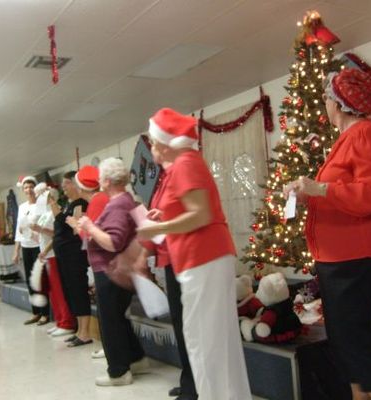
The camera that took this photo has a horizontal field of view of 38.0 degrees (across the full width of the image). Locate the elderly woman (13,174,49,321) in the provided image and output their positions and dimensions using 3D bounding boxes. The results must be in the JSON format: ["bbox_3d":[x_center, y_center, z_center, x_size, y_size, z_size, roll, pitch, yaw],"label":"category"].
[{"bbox_3d":[-1.886,0.610,6.580,0.450,1.720,0.320,-6,-3,25],"label":"elderly woman"}]

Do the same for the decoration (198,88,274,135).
[{"bbox_3d":[0.627,-1.110,7.633,0.120,0.600,1.620,-3,-3,-31],"label":"decoration"}]

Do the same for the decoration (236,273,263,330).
[{"bbox_3d":[0.357,0.655,3.380,0.260,0.370,0.260,-4,-3,-22],"label":"decoration"}]

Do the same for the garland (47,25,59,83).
[{"bbox_3d":[-1.059,-1.177,4.365,0.075,0.480,0.075,-3,-3,-31],"label":"garland"}]

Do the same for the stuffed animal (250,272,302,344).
[{"bbox_3d":[0.549,0.652,3.270,0.280,0.400,0.260,-4,-3,-22],"label":"stuffed animal"}]

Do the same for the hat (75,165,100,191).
[{"bbox_3d":[-0.805,-0.182,4.450,0.230,0.200,0.210,-4,-3,-27],"label":"hat"}]

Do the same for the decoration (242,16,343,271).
[{"bbox_3d":[1.070,-0.307,4.081,1.380,2.269,1.380,-3,-3,-31],"label":"decoration"}]

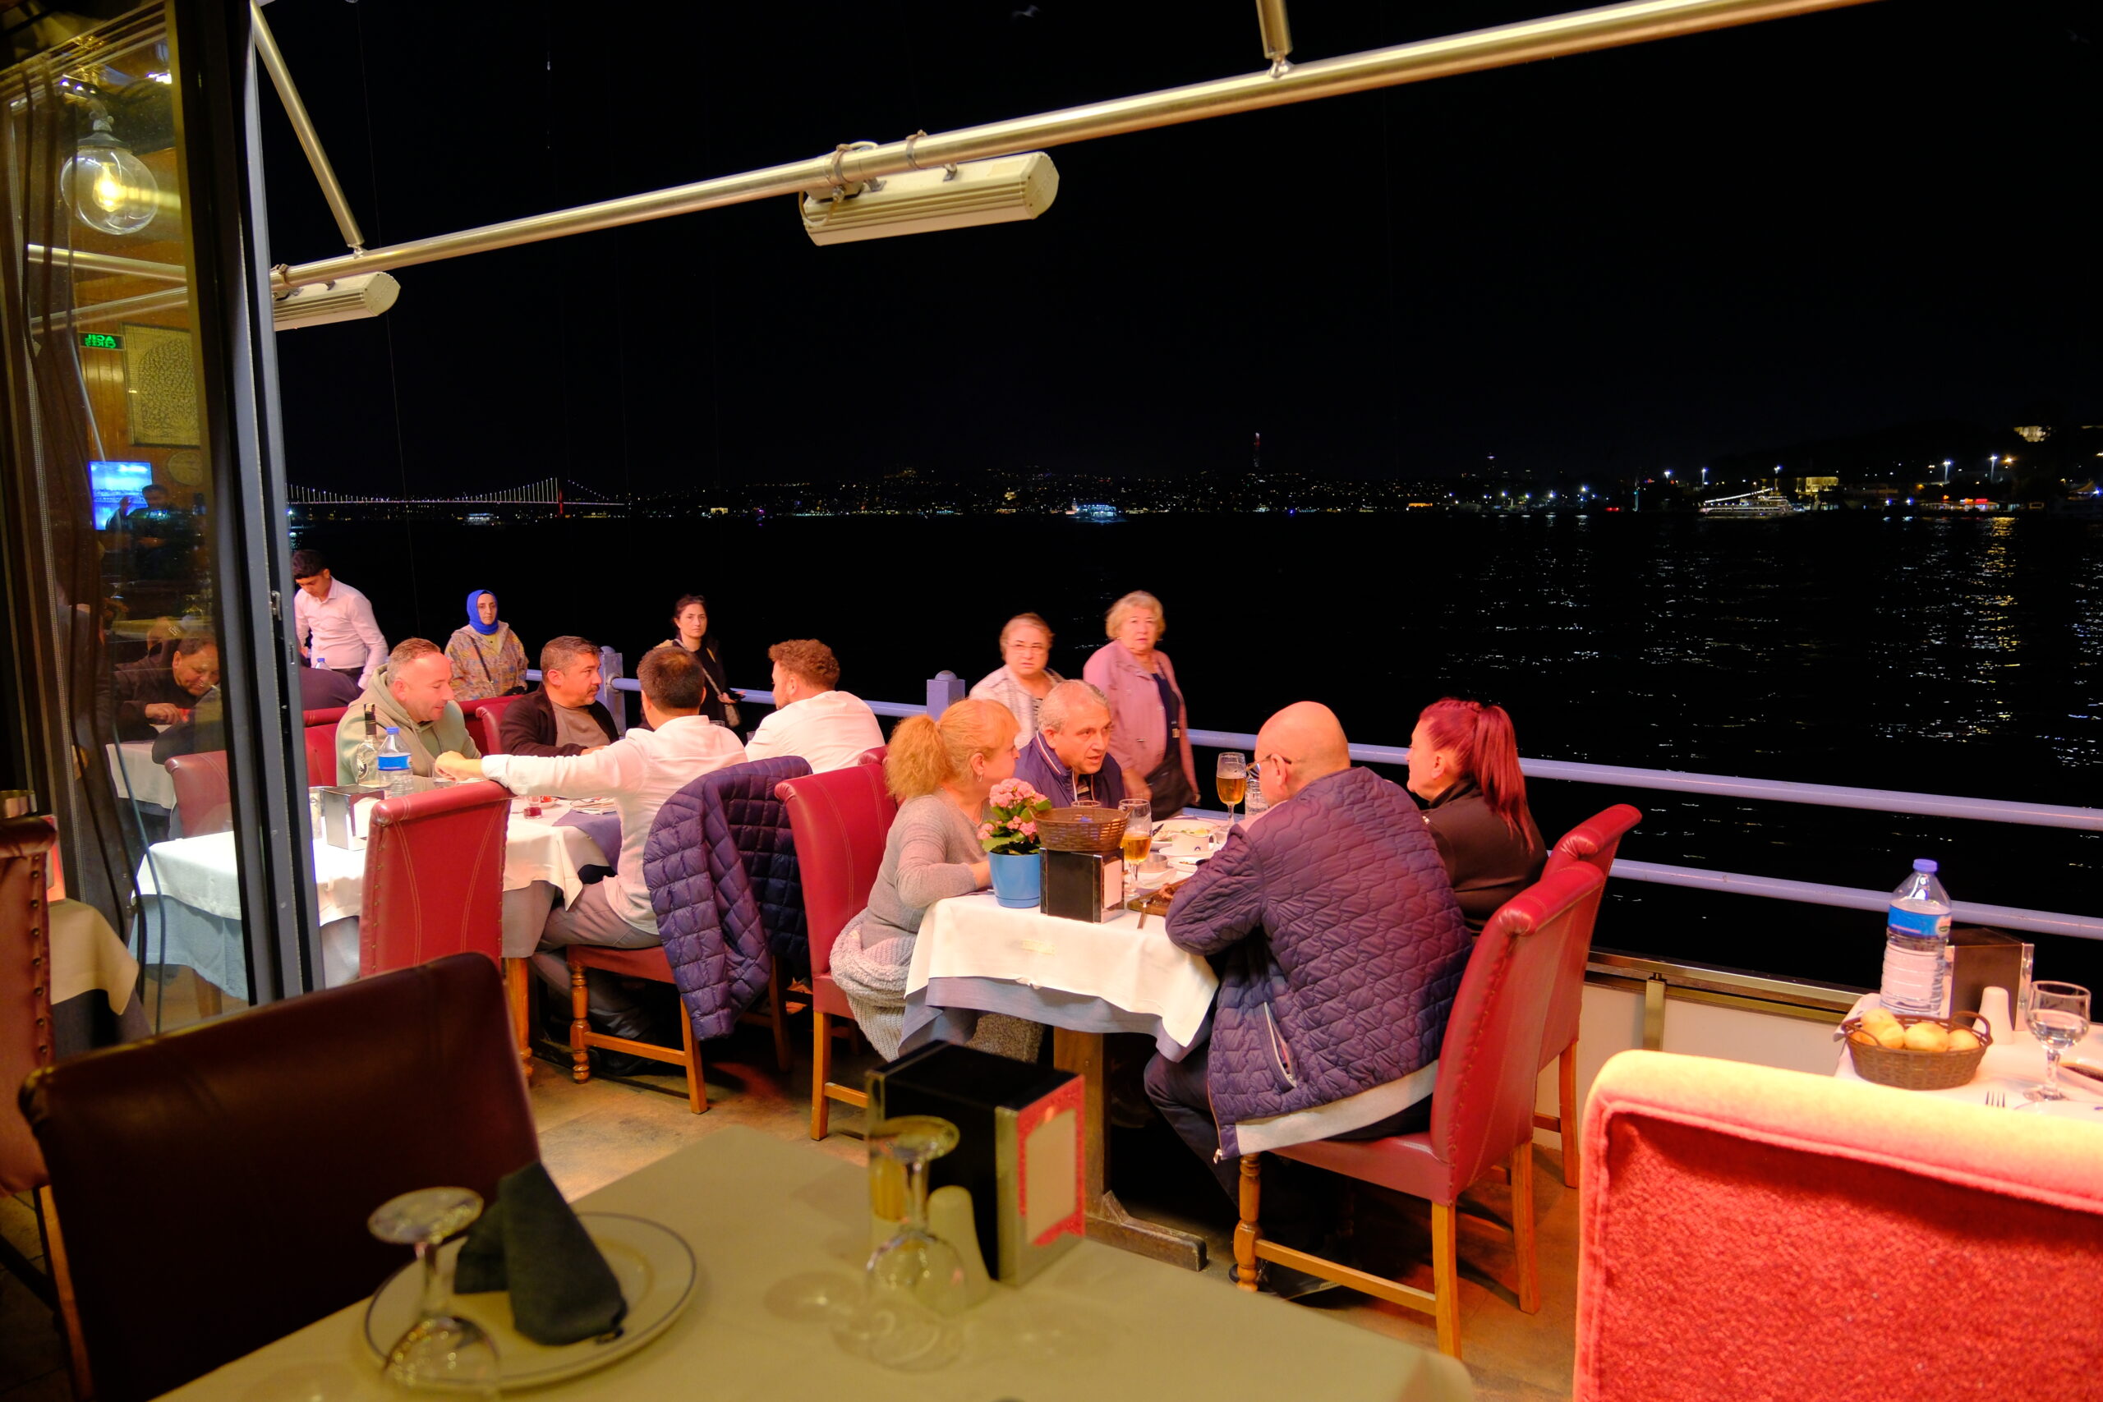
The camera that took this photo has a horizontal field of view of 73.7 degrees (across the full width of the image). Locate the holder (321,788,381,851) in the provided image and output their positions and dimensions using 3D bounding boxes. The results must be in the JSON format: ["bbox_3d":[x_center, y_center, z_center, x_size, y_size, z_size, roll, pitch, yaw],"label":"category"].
[{"bbox_3d":[-2.156,0.358,4.325,0.160,0.164,0.126,4,9,31],"label":"holder"}]

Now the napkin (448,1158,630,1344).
[{"bbox_3d":[-0.437,0.462,1.205,0.155,0.122,0.085,4,9,31],"label":"napkin"}]

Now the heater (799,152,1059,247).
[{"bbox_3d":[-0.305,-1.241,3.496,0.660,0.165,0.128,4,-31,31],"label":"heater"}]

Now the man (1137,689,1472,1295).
[{"bbox_3d":[0.535,0.647,3.028,0.820,1.310,0.560,4,9,32],"label":"man"}]

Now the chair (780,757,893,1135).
[{"bbox_3d":[-0.381,0.696,3.861,0.600,0.990,0.420,4,9,28],"label":"chair"}]

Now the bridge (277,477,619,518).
[{"bbox_3d":[-2420.456,-770.881,5330.000,1560.000,165.000,33.000,-5,9,-32],"label":"bridge"}]

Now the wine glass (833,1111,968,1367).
[{"bbox_3d":[-0.108,0.421,1.102,0.079,0.164,0.079,4,9,30],"label":"wine glass"}]

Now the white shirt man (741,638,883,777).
[{"bbox_3d":[-0.969,0.440,5.011,0.800,1.345,0.520,4,9,32],"label":"white shirt man"}]

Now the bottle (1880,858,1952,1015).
[{"bbox_3d":[1.555,0.447,2.517,0.091,0.322,0.091,0,8,0],"label":"bottle"}]

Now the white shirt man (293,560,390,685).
[{"bbox_3d":[-3.300,0.071,6.518,0.520,1.520,0.420,1,8,12],"label":"white shirt man"}]

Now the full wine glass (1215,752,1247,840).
[{"bbox_3d":[0.502,0.269,3.918,0.078,0.220,0.078,0,8,0],"label":"full wine glass"}]

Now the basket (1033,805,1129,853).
[{"bbox_3d":[0.072,0.291,3.167,0.205,0.088,0.175,-1,8,-2],"label":"basket"}]

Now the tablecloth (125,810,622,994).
[{"bbox_3d":[-2.151,0.618,4.417,0.970,0.390,0.910,4,9,31],"label":"tablecloth"}]

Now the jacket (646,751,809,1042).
[{"bbox_3d":[-0.954,0.575,4.240,0.280,0.800,0.540,4,9,31],"label":"jacket"}]

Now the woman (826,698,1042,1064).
[{"bbox_3d":[-0.227,0.587,3.761,0.740,1.200,0.500,4,9,27],"label":"woman"}]

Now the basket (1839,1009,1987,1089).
[{"bbox_3d":[1.465,0.583,2.384,0.220,0.088,0.185,4,9,30],"label":"basket"}]

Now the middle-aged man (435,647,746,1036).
[{"bbox_3d":[-1.403,0.498,4.495,0.900,1.370,0.600,5,9,35],"label":"middle-aged man"}]

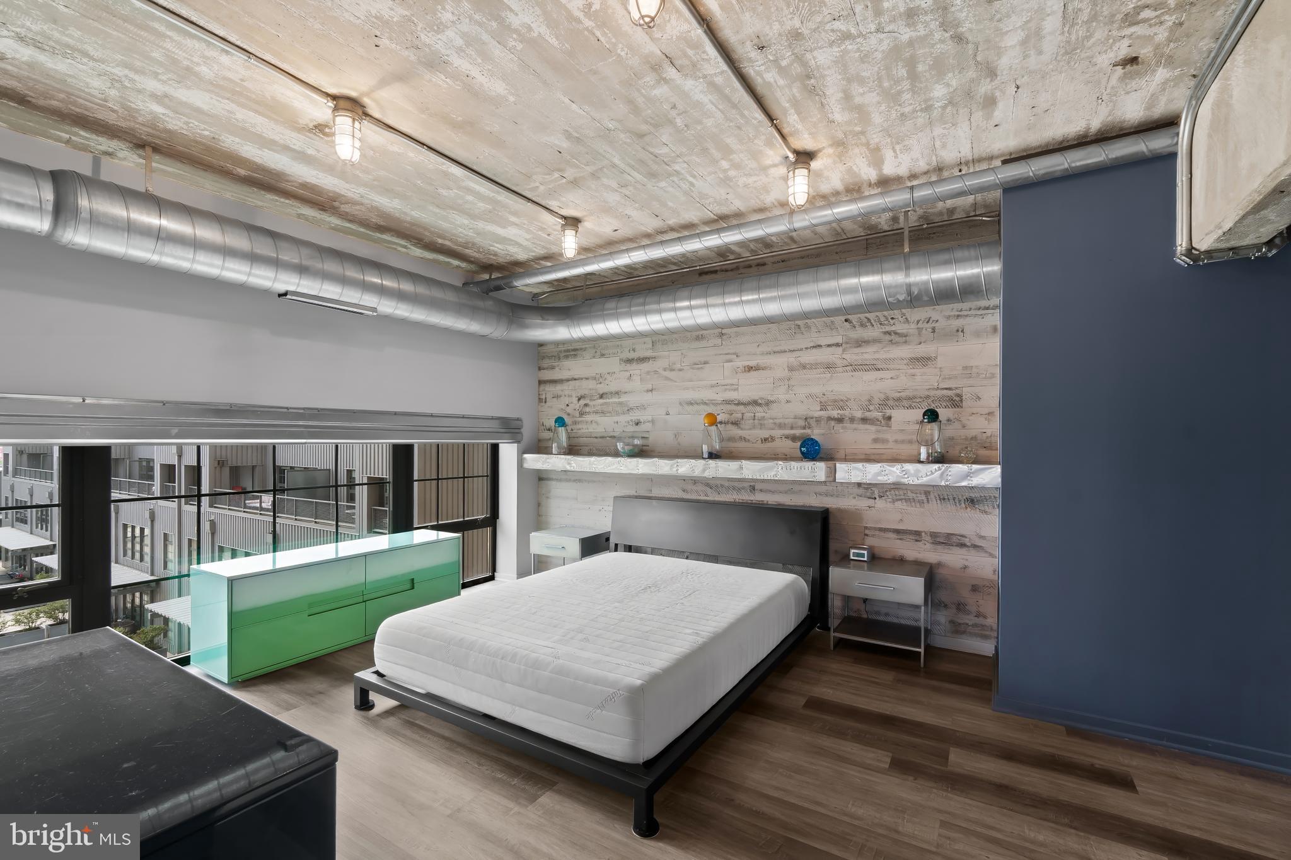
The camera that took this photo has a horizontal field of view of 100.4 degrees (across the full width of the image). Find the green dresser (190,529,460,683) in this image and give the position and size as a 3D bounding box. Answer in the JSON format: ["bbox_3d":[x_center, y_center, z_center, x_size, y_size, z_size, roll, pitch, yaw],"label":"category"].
[{"bbox_3d":[-2.057,1.113,3.699,0.472,0.591,1.555,0,-1,31],"label":"green dresser"}]

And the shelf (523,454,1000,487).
[{"bbox_3d":[0.514,0.290,4.300,3.861,0.136,0.219,0,-1,32],"label":"shelf"}]

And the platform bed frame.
[{"bbox_3d":[-0.063,0.986,3.308,1.729,0.856,2.466,0,-1,32],"label":"platform bed frame"}]

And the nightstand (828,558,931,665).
[{"bbox_3d":[1.542,1.160,3.521,0.538,0.533,0.420,0,-1,32],"label":"nightstand"}]

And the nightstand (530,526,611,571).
[{"bbox_3d":[-0.650,1.161,4.692,0.545,0.535,0.424,0,-1,31],"label":"nightstand"}]

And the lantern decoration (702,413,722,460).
[{"bbox_3d":[0.532,0.046,4.285,0.155,0.366,0.155,0,-1,0],"label":"lantern decoration"}]

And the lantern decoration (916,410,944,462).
[{"bbox_3d":[1.844,0.037,3.481,0.156,0.356,0.156,0,-1,32],"label":"lantern decoration"}]

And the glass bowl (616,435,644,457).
[{"bbox_3d":[-0.141,0.130,4.696,0.229,0.207,0.229,0,-1,0],"label":"glass bowl"}]

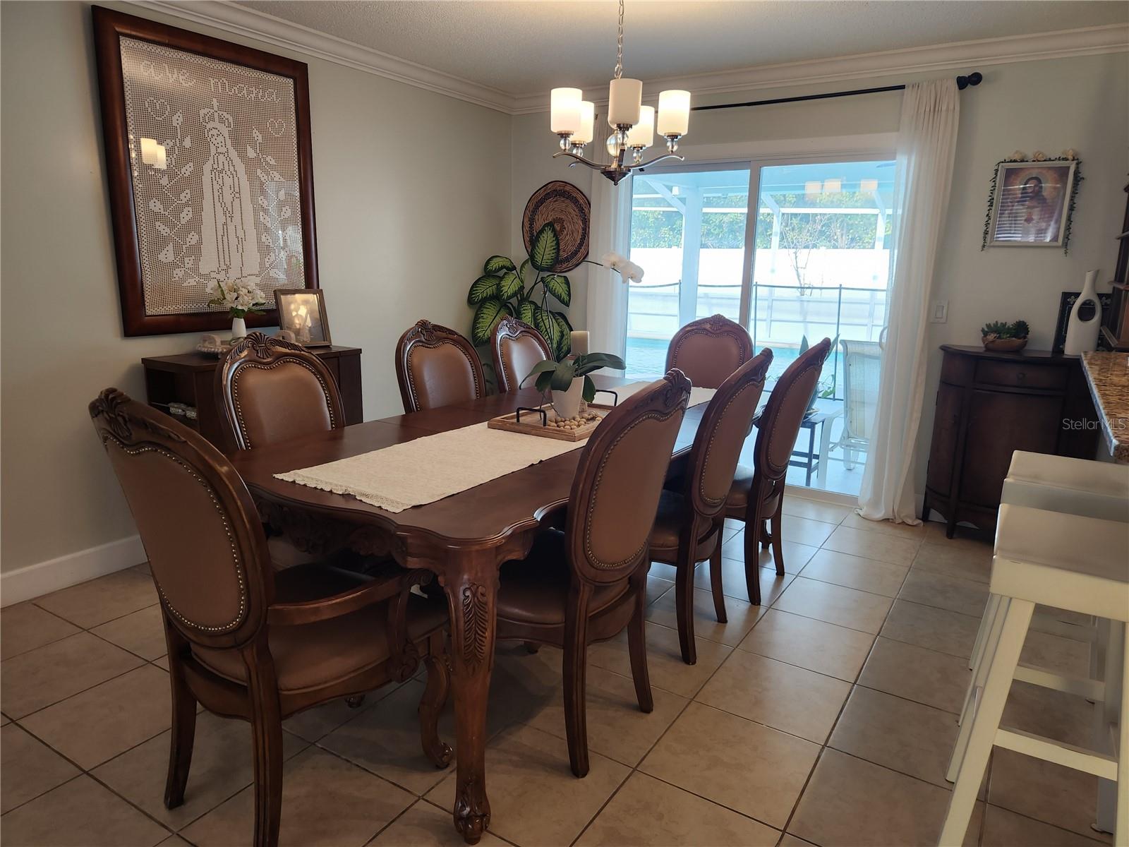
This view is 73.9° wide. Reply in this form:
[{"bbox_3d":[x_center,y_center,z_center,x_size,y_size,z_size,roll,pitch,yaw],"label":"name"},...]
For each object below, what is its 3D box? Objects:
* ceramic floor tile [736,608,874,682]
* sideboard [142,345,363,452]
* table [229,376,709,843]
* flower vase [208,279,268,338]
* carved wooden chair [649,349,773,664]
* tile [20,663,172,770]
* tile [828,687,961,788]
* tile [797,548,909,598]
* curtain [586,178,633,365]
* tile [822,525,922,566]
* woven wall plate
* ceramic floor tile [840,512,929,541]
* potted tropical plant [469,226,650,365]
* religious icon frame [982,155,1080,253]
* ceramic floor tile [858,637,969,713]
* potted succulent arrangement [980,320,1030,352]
[{"bbox_3d":[0.909,0.817,2.788,0.402,0.010,0.402,8,14,31],"label":"ceramic floor tile"},{"bbox_3d":[-1.444,0.126,3.638,0.410,0.930,0.910,8,13,31],"label":"sideboard"},{"bbox_3d":[-0.022,0.360,3.010,1.183,0.759,2.452,8,14,31],"label":"table"},{"bbox_3d":[-1.490,-0.521,3.417,0.250,0.270,0.270,8,13,31],"label":"flower vase"},{"bbox_3d":[0.381,0.248,2.740,0.660,1.080,0.560,8,14,31],"label":"carved wooden chair"},{"bbox_3d":[-1.330,0.869,2.262,0.400,0.010,0.400,8,14,31],"label":"tile"},{"bbox_3d":[1.036,0.932,2.237,0.402,0.010,0.402,8,14,31],"label":"tile"},{"bbox_3d":[1.348,0.689,3.478,0.400,0.010,0.400,8,13,31],"label":"tile"},{"bbox_3d":[0.287,-0.838,4.999,0.330,2.290,0.120,8,14,31],"label":"curtain"},{"bbox_3d":[1.565,0.624,3.818,0.400,0.010,0.400,8,13,31],"label":"tile"},{"bbox_3d":[-0.051,-1.364,5.200,0.620,0.620,0.040,8,13,31],"label":"woven wall plate"},{"bbox_3d":[1.777,0.557,4.142,0.402,0.010,0.397,8,14,31],"label":"ceramic floor tile"},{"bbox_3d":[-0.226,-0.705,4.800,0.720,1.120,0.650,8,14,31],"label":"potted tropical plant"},{"bbox_3d":[2.320,-1.090,3.724,0.350,0.430,0.030,8,14,31],"label":"religious icon frame"},{"bbox_3d":[1.246,0.858,2.557,0.400,0.010,0.400,8,14,31],"label":"ceramic floor tile"},{"bbox_3d":[2.224,-0.444,3.784,0.210,0.157,0.200,8,13,31],"label":"potted succulent arrangement"}]

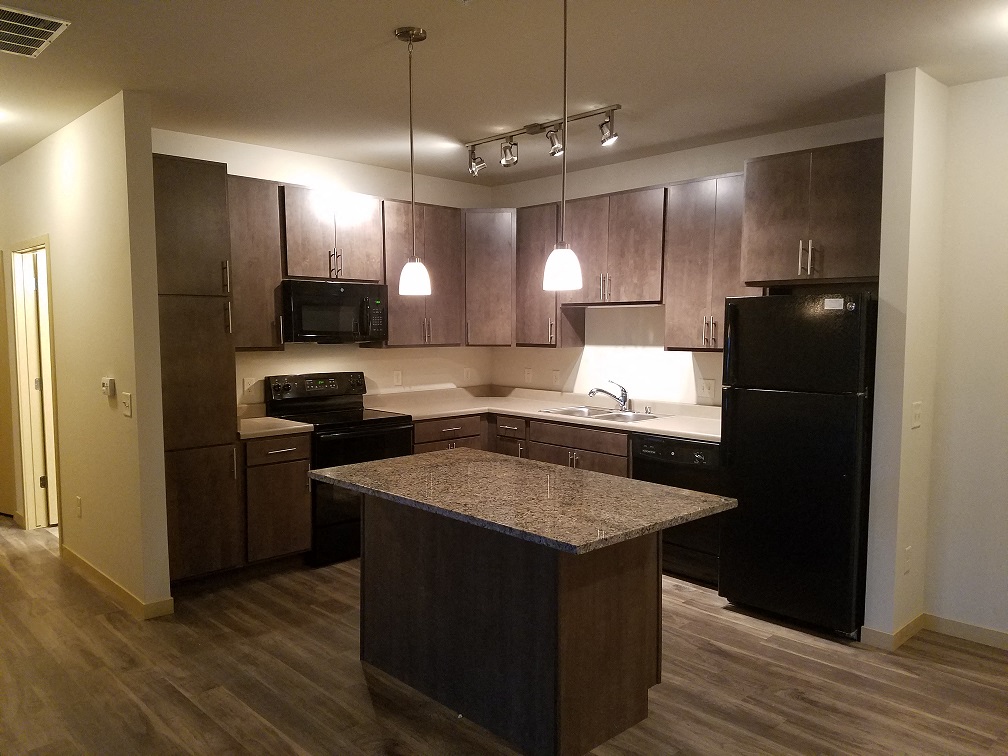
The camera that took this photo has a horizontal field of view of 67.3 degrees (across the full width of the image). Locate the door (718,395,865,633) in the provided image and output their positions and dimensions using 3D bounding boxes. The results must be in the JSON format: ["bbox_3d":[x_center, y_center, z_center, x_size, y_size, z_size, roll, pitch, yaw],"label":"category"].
[{"bbox_3d":[1.476,0.654,3.949,0.085,1.165,0.745,-4,6,-44],"label":"door"}]

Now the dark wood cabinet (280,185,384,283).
[{"bbox_3d":[-1.259,-0.975,5.306,0.770,0.613,0.325,-4,6,-44],"label":"dark wood cabinet"}]

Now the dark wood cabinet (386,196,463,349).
[{"bbox_3d":[-0.701,-0.774,5.764,0.745,1.072,0.322,-4,5,-43],"label":"dark wood cabinet"}]

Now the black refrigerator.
[{"bbox_3d":[1.706,0.400,4.128,0.750,1.687,0.724,-4,5,-43],"label":"black refrigerator"}]

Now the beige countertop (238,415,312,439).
[{"bbox_3d":[-1.598,0.310,4.853,0.475,0.039,0.645,-4,6,-44],"label":"beige countertop"}]

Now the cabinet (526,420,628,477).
[{"bbox_3d":[0.708,0.725,5.360,0.620,0.870,0.915,-4,5,-43],"label":"cabinet"}]

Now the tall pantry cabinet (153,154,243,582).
[{"bbox_3d":[-1.948,-0.031,4.502,0.470,2.413,0.630,-4,6,-44],"label":"tall pantry cabinet"}]

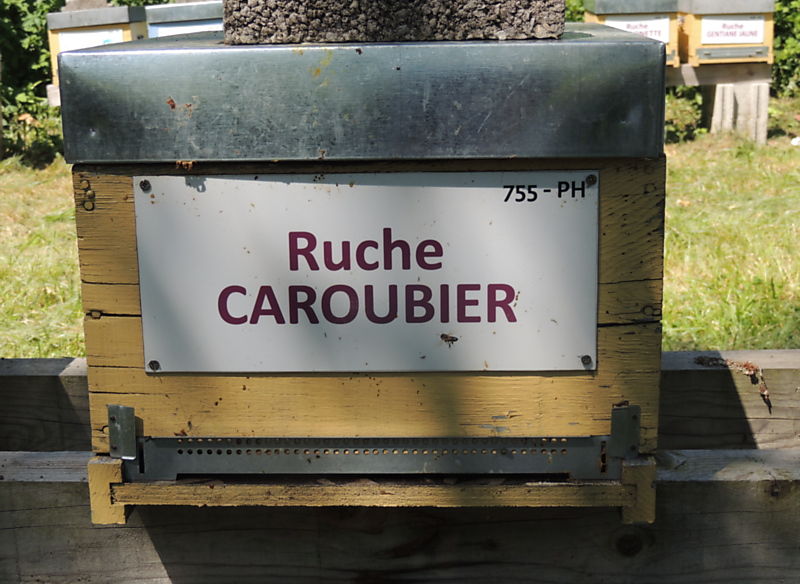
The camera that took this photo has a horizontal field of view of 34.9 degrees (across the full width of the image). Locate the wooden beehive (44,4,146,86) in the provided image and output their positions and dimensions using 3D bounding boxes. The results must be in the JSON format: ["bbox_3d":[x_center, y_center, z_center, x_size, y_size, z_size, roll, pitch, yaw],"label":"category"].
[{"bbox_3d":[-1.551,-1.304,6.700,0.434,0.354,0.492,-3,13,4],"label":"wooden beehive"}]

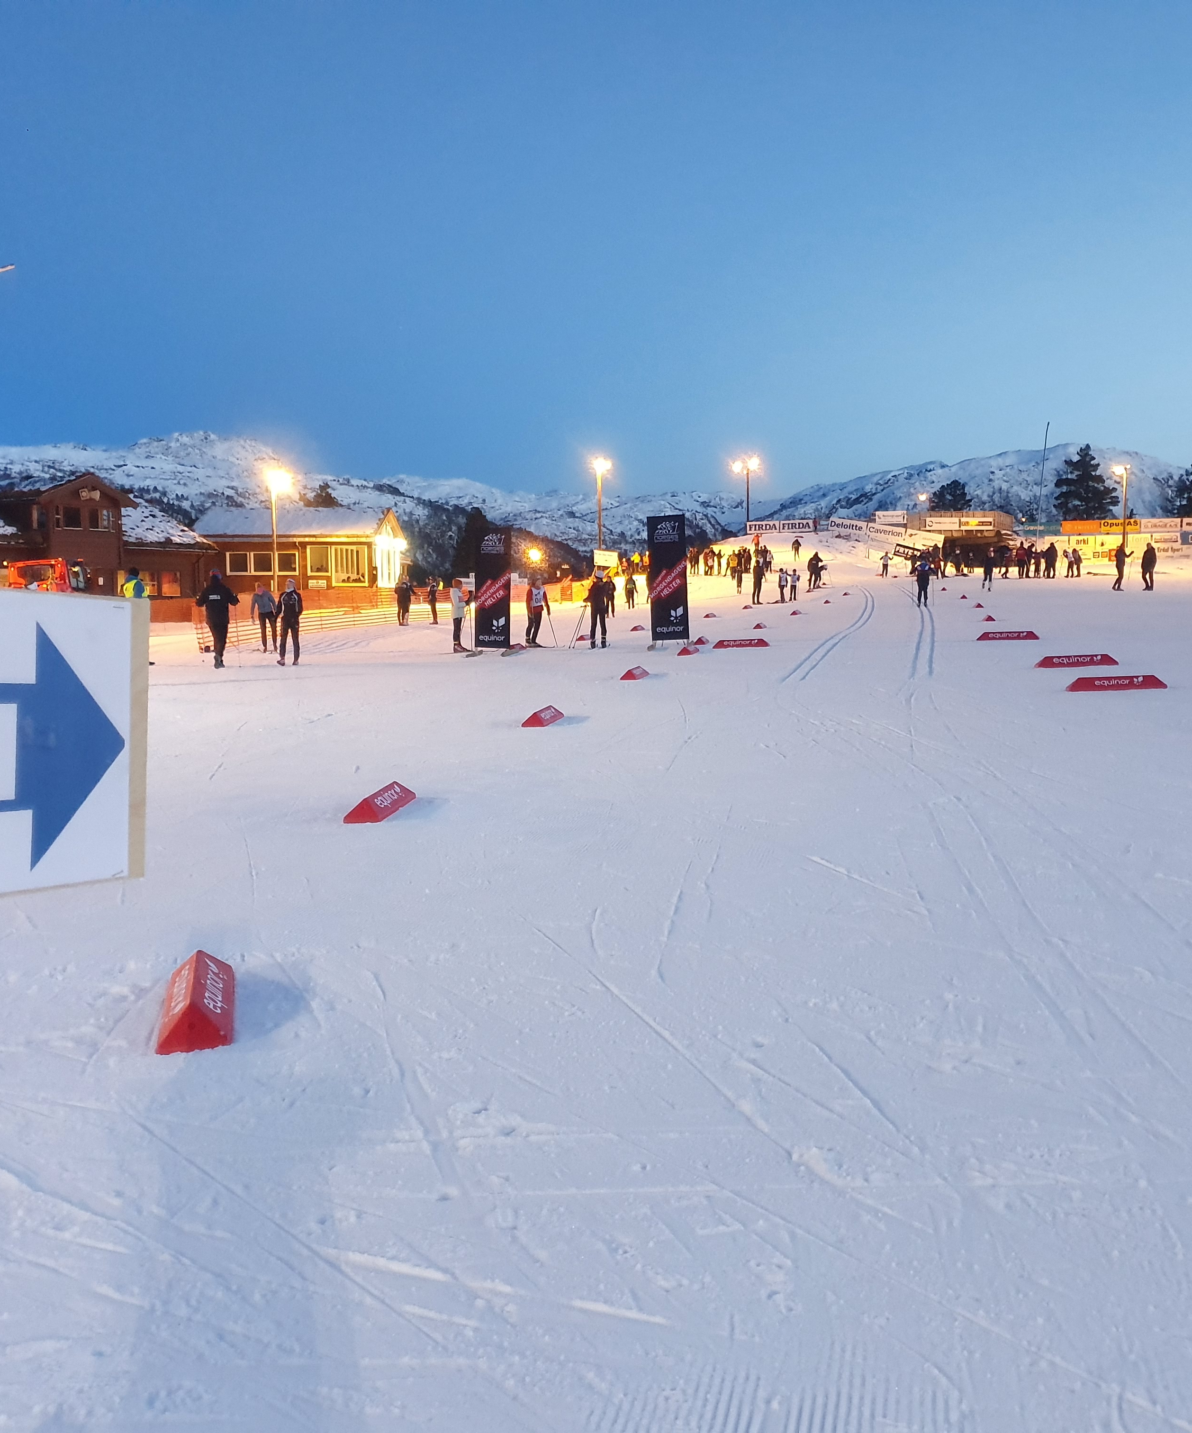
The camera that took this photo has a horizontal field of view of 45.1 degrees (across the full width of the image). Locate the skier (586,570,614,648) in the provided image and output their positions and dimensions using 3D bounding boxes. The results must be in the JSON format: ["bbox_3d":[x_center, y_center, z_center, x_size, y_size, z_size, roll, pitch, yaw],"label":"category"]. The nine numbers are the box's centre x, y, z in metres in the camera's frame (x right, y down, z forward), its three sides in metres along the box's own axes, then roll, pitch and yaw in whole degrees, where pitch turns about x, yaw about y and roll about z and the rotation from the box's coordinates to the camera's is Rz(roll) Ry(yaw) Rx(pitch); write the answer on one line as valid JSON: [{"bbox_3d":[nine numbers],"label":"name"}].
[{"bbox_3d":[0.077,-2.240,29.700,0.580,1.600,0.500,1,5,18],"label":"skier"}]

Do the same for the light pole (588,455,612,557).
[{"bbox_3d":[0.221,-11.980,85.000,1.100,6.900,0.600,0,6,11],"label":"light pole"}]

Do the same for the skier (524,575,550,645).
[{"bbox_3d":[-1.274,-2.319,31.400,0.530,1.540,0.460,-3,6,-30],"label":"skier"}]

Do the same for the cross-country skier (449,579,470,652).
[{"bbox_3d":[-2.868,-2.143,30.300,0.520,1.580,0.480,0,5,6],"label":"cross-country skier"}]

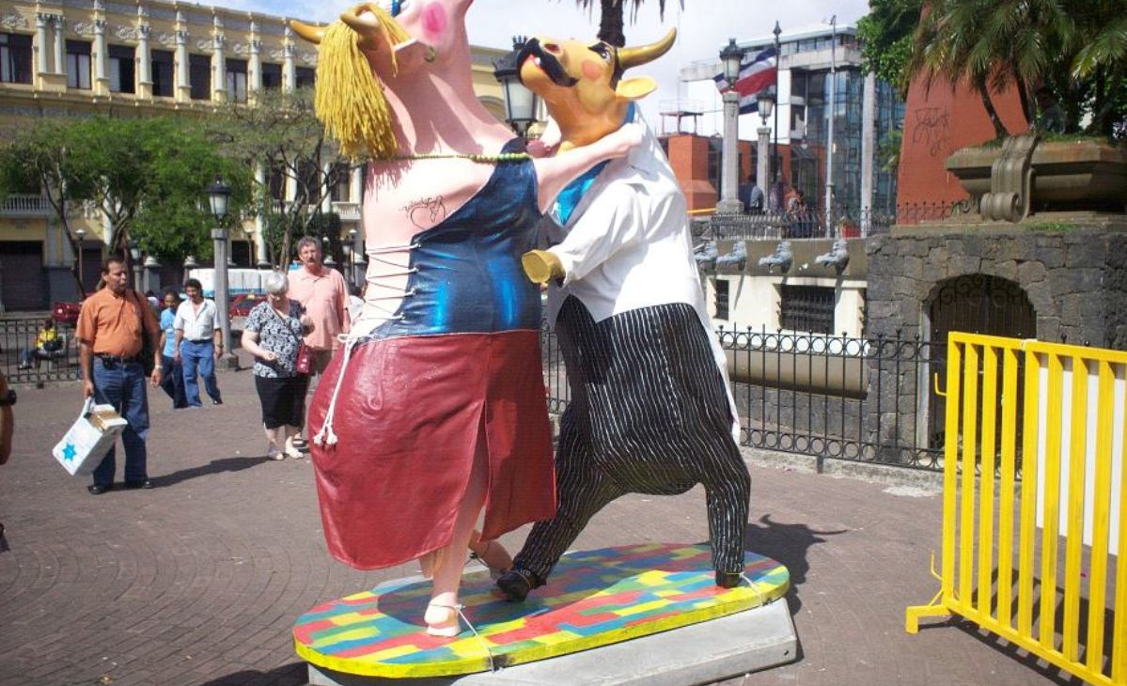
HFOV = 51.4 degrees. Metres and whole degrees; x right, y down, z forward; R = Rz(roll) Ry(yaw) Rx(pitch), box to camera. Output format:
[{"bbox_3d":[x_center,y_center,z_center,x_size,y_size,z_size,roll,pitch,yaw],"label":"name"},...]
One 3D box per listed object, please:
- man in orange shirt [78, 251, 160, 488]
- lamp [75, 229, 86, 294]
[{"bbox_3d":[-3.181,0.226,8.400,0.580,1.700,0.380,-3,5,-30],"label":"man in orange shirt"},{"bbox_3d":[-20.130,-2.890,49.000,0.420,3.900,0.420,0,5,0],"label":"lamp"}]

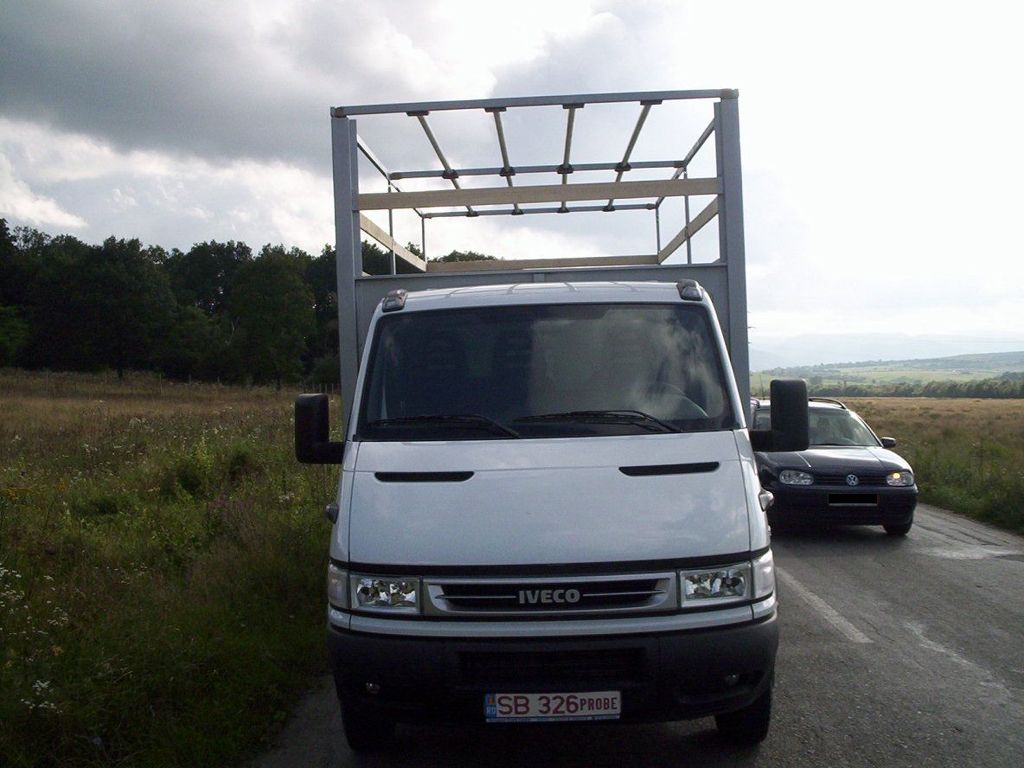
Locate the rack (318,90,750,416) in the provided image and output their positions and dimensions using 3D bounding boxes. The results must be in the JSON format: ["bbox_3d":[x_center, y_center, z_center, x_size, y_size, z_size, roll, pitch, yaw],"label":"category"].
[{"bbox_3d":[0.245,-0.585,8.620,2.270,2.100,4.600,-2,1,2],"label":"rack"}]

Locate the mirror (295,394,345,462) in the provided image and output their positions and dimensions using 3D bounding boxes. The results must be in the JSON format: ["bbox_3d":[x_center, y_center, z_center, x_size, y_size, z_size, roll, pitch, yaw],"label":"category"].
[{"bbox_3d":[-0.919,0.218,5.380,0.250,0.340,0.150,-2,1,2],"label":"mirror"}]

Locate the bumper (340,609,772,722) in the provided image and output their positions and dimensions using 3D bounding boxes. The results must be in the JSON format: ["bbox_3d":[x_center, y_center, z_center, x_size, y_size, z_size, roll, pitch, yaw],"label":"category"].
[{"bbox_3d":[0.155,1.145,4.620,1.920,0.370,0.500,-2,1,2],"label":"bumper"}]

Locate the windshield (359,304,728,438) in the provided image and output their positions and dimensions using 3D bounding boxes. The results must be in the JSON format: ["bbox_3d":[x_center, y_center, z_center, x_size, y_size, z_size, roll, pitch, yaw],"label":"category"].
[{"bbox_3d":[0.160,-0.070,5.290,1.720,0.790,0.170,-2,-39,2],"label":"windshield"}]

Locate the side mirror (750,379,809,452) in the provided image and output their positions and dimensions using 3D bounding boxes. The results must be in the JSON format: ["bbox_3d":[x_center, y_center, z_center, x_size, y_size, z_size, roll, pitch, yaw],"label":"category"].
[{"bbox_3d":[1.261,0.148,5.300,0.270,0.340,0.150,-2,1,2],"label":"side mirror"}]

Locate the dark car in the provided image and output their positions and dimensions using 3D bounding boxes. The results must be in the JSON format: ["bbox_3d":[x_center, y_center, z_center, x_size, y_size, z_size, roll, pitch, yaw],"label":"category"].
[{"bbox_3d":[3.560,0.950,14.000,1.770,1.490,4.400,-1,1,0],"label":"dark car"}]

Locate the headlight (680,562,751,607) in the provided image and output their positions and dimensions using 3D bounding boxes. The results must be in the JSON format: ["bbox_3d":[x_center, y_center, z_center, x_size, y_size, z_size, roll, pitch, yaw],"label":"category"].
[{"bbox_3d":[0.829,0.817,4.580,0.285,0.160,0.140,-2,1,2],"label":"headlight"}]

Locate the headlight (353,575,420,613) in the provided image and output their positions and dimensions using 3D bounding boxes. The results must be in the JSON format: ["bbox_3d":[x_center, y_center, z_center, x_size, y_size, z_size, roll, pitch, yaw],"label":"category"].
[{"bbox_3d":[-0.517,0.867,4.630,0.285,0.160,0.140,-2,1,2],"label":"headlight"}]

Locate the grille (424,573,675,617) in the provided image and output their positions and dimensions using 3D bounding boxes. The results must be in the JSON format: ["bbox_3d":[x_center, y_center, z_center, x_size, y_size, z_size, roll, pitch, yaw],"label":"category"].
[{"bbox_3d":[0.149,0.839,4.480,1.000,0.155,0.100,-2,1,2],"label":"grille"}]

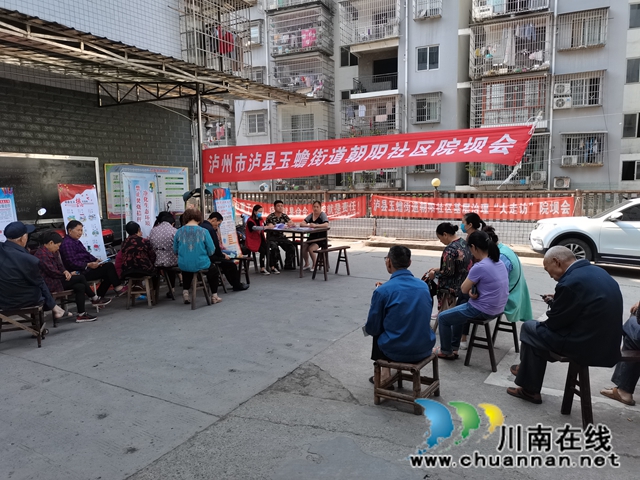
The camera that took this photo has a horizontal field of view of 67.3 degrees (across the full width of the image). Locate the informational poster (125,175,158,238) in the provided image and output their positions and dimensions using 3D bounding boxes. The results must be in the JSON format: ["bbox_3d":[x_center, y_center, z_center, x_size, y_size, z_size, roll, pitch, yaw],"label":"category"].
[{"bbox_3d":[-2.952,-0.187,7.950,0.060,1.800,0.680,5,7,37],"label":"informational poster"}]

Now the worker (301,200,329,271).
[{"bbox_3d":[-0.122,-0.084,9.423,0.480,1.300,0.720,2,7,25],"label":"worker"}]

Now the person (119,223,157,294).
[{"bbox_3d":[-2.391,0.307,6.649,0.480,1.120,0.680,2,6,20],"label":"person"}]

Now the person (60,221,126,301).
[{"bbox_3d":[-2.982,0.300,6.300,0.840,1.160,0.500,-1,6,-13],"label":"person"}]

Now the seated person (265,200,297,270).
[{"bbox_3d":[-0.762,-0.093,9.462,0.520,1.320,0.750,-3,7,-25],"label":"seated person"}]

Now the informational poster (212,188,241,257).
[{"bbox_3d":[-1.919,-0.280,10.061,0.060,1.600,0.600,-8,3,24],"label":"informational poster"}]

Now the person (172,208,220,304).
[{"bbox_3d":[-1.657,0.226,6.450,0.530,1.290,0.680,2,6,18],"label":"person"}]

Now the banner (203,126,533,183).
[{"bbox_3d":[0.360,-1.375,8.050,5.750,0.650,0.100,1,5,24],"label":"banner"}]

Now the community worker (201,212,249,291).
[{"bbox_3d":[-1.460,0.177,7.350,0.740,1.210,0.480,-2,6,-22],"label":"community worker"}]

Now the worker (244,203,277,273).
[{"bbox_3d":[-1.072,-0.014,8.978,0.720,1.260,0.460,3,7,30],"label":"worker"}]

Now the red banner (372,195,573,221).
[{"bbox_3d":[4.195,-0.953,14.018,5.730,0.700,0.050,3,7,28],"label":"red banner"}]

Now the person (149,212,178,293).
[{"bbox_3d":[-2.202,0.203,6.850,0.470,1.250,0.660,2,6,21],"label":"person"}]

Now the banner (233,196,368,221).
[{"bbox_3d":[-0.868,-1.063,16.673,5.400,0.880,0.060,3,7,28],"label":"banner"}]

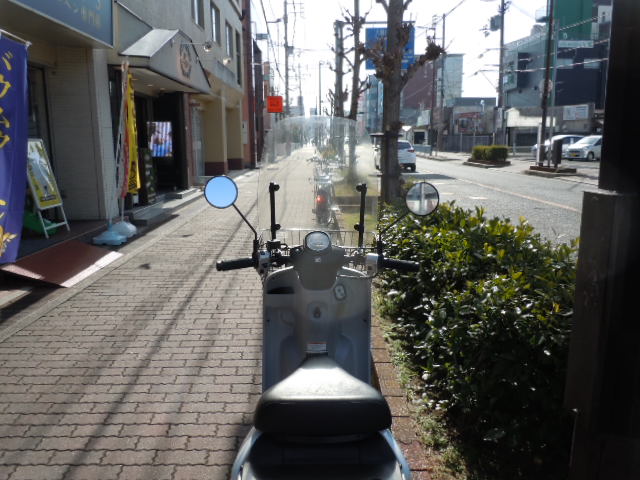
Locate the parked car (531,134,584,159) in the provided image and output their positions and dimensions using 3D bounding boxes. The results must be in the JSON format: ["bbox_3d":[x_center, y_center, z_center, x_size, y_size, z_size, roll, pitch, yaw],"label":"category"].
[{"bbox_3d":[16.813,-6.340,35.544,4.350,1.580,1.720,0,11,-2],"label":"parked car"}]

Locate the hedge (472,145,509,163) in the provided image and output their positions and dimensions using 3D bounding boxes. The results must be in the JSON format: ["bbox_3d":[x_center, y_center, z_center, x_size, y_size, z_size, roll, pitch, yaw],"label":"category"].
[{"bbox_3d":[10.300,-5.308,31.564,1.000,0.950,3.500,0,11,-1],"label":"hedge"}]

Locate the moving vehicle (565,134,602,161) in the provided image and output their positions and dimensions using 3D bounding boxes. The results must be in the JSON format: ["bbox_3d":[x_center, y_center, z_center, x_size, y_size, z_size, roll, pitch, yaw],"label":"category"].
[{"bbox_3d":[17.789,-5.931,33.477,3.395,1.620,1.475,-4,12,-21],"label":"moving vehicle"}]

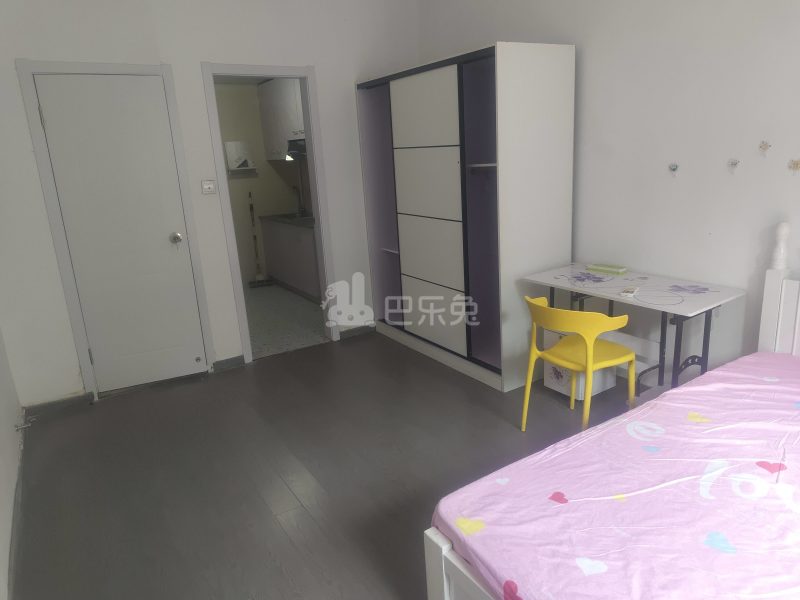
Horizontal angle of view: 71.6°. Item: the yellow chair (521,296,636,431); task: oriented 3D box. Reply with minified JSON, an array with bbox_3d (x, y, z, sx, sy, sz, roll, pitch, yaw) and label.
[{"bbox_3d":[0.913,0.342,2.845,0.480,0.742,0.490,-13,17,-34],"label":"yellow chair"}]

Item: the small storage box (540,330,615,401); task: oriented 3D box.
[{"bbox_3d":[1.122,0.351,3.449,0.328,0.399,0.288,-12,17,-29],"label":"small storage box"}]

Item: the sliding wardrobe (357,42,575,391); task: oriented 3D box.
[{"bbox_3d":[0.409,-0.598,3.973,0.600,2.000,1.590,-13,18,-30],"label":"sliding wardrobe"}]

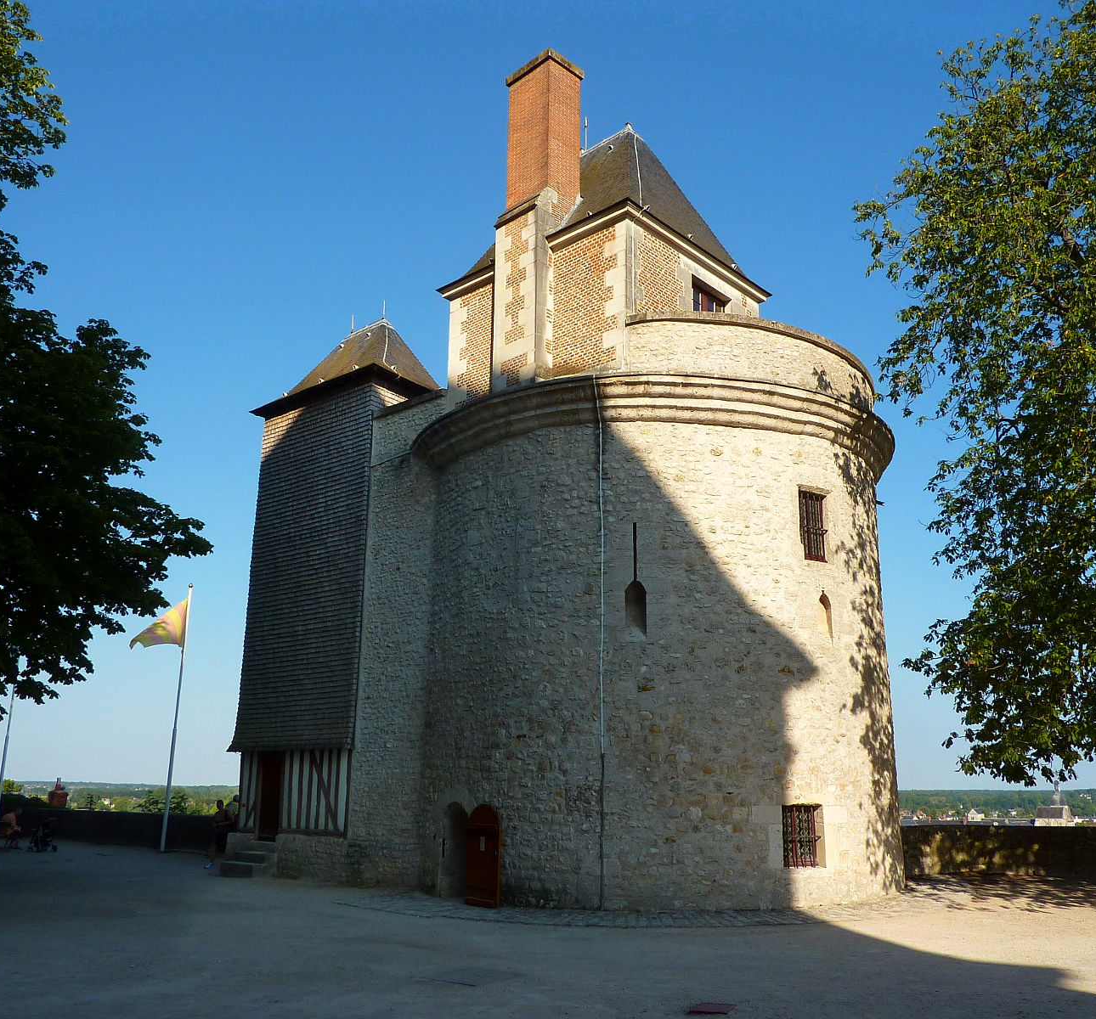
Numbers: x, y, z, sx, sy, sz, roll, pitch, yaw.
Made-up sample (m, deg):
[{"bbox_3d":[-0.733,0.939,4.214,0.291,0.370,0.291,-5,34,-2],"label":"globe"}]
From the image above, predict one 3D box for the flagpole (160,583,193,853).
[{"bbox_3d":[-12.092,6.656,32.028,0.150,8.610,0.150,6,-17,-19],"label":"flagpole"}]

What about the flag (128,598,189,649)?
[{"bbox_3d":[-12.913,3.729,32.508,1.600,1.693,0.450,6,-17,-19],"label":"flag"}]

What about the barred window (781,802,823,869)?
[{"bbox_3d":[4.672,6.005,18.067,0.930,1.100,0.250,8,-17,-24],"label":"barred window"}]

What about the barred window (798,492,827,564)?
[{"bbox_3d":[5.366,0.341,19.959,0.720,1.440,0.260,10,-18,-30],"label":"barred window"}]

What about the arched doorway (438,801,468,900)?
[{"bbox_3d":[-1.684,6.670,19.206,0.400,1.820,0.980,12,-19,-34],"label":"arched doorway"}]

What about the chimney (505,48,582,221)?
[{"bbox_3d":[-0.086,-8.783,23.627,1.450,4.070,1.280,-14,-21,41],"label":"chimney"}]

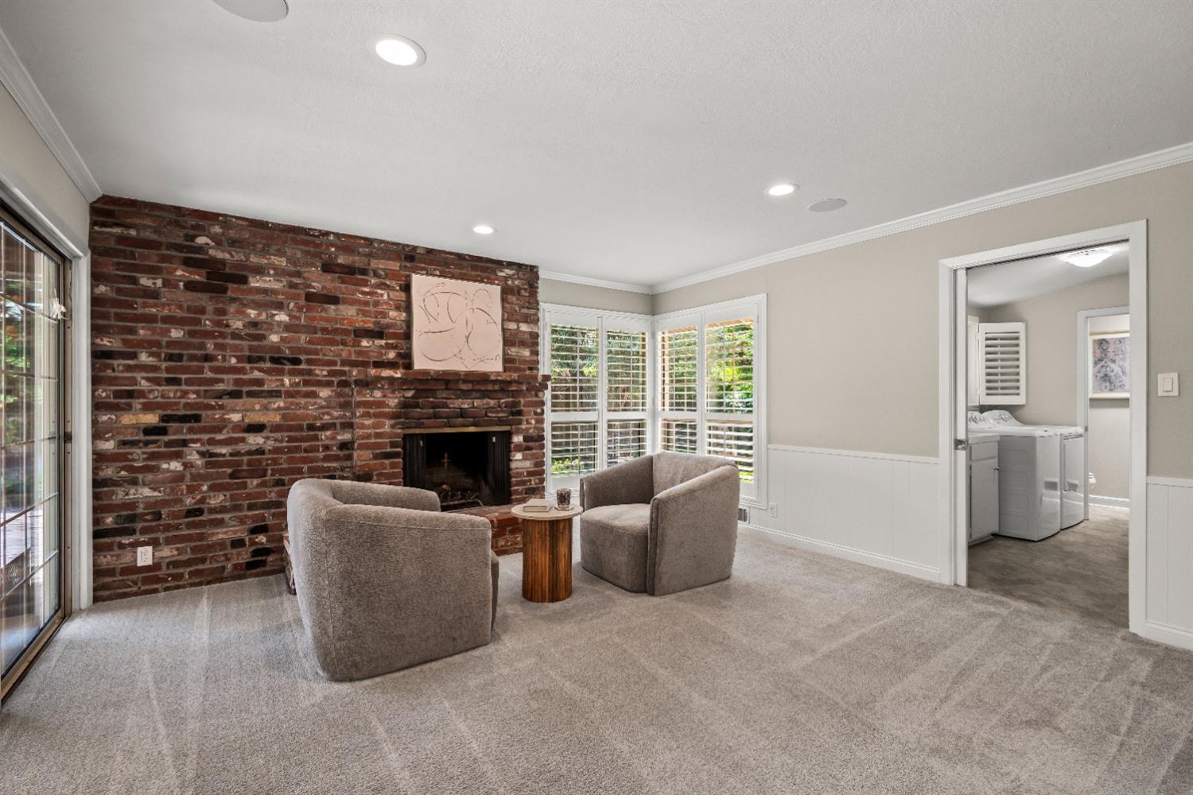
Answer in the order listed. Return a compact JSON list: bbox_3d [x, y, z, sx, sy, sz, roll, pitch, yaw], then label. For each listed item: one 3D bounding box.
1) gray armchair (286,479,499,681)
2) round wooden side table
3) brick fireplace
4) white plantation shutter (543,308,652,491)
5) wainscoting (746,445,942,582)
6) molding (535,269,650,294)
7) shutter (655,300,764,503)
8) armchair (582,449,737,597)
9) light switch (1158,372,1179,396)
[{"bbox_3d":[-1.090,0.825,2.800,0.900,0.780,0.860,0,0,-31],"label":"gray armchair"},{"bbox_3d":[-0.309,0.955,3.290,0.450,0.520,0.450,0,0,0],"label":"round wooden side table"},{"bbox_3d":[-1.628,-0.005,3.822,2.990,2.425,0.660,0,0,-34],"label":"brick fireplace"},{"bbox_3d":[0.046,0.028,5.499,1.380,1.810,0.060,0,0,-34],"label":"white plantation shutter"},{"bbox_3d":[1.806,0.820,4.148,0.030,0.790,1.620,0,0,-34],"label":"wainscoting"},{"bbox_3d":[0.013,-1.182,5.475,1.530,0.080,0.065,0,0,-34],"label":"molding"},{"bbox_3d":[1.046,0.029,5.250,0.060,1.820,1.510,0,0,-34],"label":"shutter"},{"bbox_3d":[0.455,0.830,3.820,0.890,0.770,0.860,0,0,-32],"label":"armchair"},{"bbox_3d":[2.837,-0.062,2.632,0.010,0.115,0.070,0,0,-34],"label":"light switch"}]

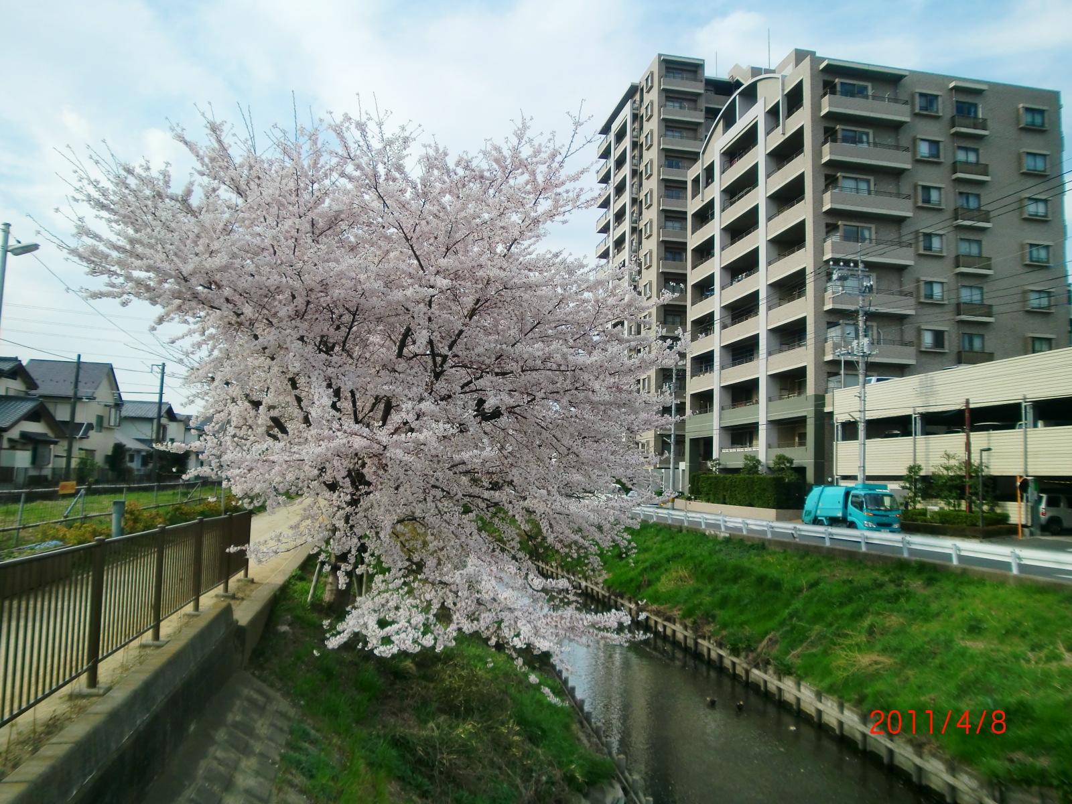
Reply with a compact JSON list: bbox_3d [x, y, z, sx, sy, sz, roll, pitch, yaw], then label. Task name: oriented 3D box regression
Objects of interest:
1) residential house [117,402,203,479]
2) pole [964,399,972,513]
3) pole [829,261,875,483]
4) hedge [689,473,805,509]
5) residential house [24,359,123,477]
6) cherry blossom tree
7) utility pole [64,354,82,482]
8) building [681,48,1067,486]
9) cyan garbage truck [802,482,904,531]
[{"bbox_3d":[-36.084,3.744,77.805,7.000,7.400,11.000,2,-5,-10],"label":"residential house"},{"bbox_3d":[19.645,2.887,39.433,0.220,6.100,0.220,2,-5,-12],"label":"pole"},{"bbox_3d":[15.311,-0.388,41.919,2.000,13.220,1.000,2,-5,-12],"label":"pole"},{"bbox_3d":[13.353,5.750,56.054,2.000,1.930,13.500,2,-5,-11],"label":"hedge"},{"bbox_3d":[-30.788,1.527,56.627,5.400,8.350,7.000,2,-5,-9],"label":"residential house"},{"bbox_3d":[-2.490,-0.498,13.289,9.200,7.800,8.600,2,-5,-10],"label":"cherry blossom tree"},{"bbox_3d":[-26.132,1.310,49.025,0.320,7.850,0.320,1,-5,0],"label":"utility pole"},{"bbox_3d":[23.067,-5.973,63.834,17.300,28.470,21.200,2,-5,-11],"label":"building"},{"bbox_3d":[13.925,4.794,38.753,1.750,2.290,5.350,2,-5,-12],"label":"cyan garbage truck"}]

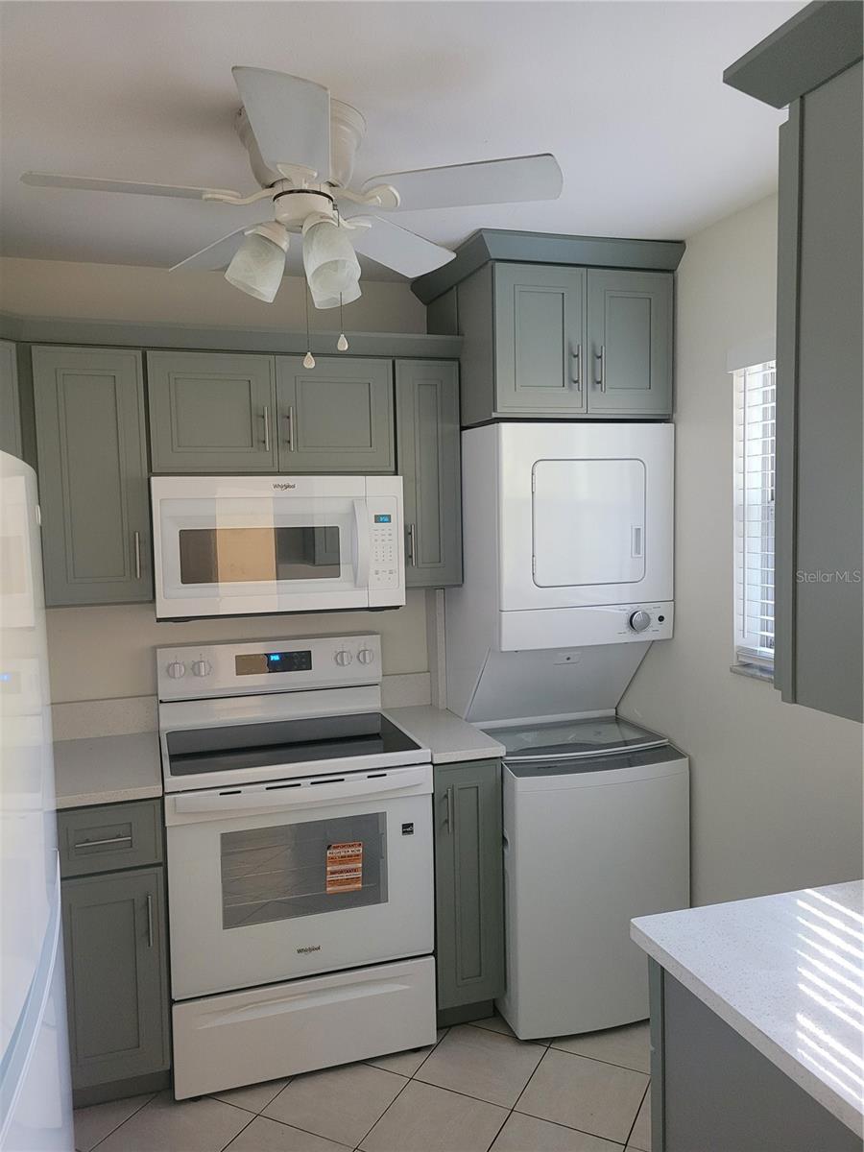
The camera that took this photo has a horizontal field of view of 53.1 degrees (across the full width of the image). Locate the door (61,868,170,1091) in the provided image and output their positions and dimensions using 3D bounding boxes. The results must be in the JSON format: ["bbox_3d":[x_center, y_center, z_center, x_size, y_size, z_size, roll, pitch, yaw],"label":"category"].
[{"bbox_3d":[-0.871,1.087,2.347,0.296,0.579,0.022,-3,5,-18],"label":"door"}]

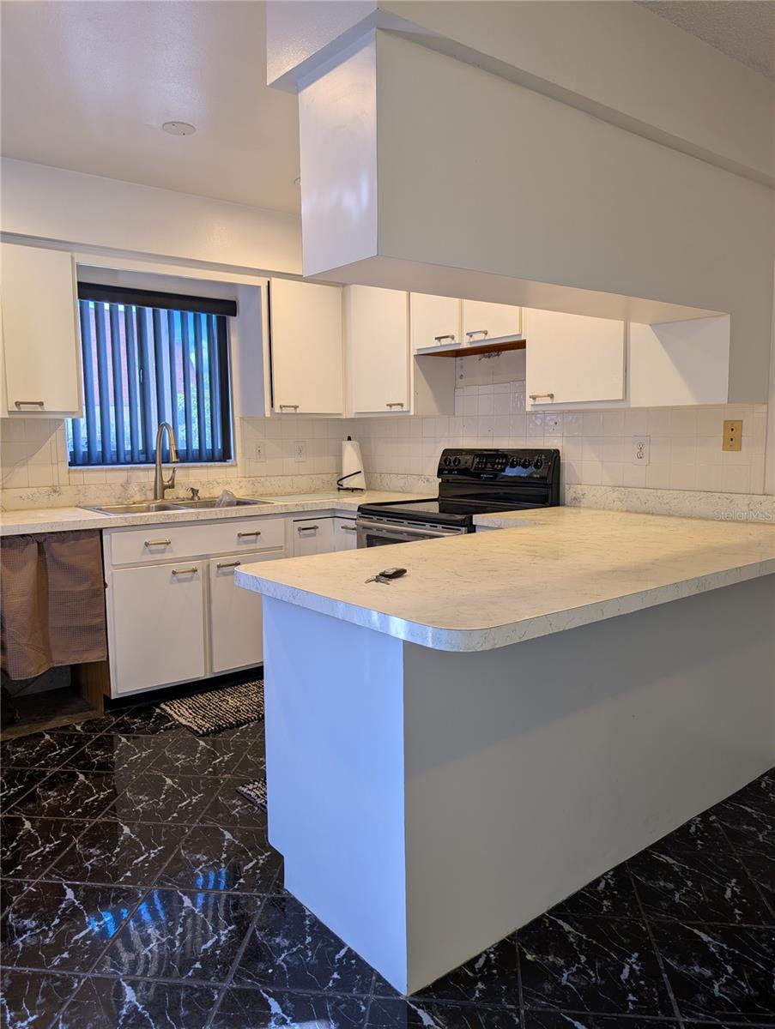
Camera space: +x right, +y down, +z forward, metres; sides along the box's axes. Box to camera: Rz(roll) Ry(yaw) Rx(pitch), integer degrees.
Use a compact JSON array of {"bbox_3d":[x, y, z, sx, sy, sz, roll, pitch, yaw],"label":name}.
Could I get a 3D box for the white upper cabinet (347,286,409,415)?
[{"bbox_3d":[0.048,-0.947,4.111,0.320,0.780,0.635,-5,8,-38],"label":"white upper cabinet"}]

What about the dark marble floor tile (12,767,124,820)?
[{"bbox_3d":[-1.102,0.992,2.535,0.330,0.010,0.330,0,6,6],"label":"dark marble floor tile"}]

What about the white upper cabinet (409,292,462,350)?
[{"bbox_3d":[0.364,-1.067,3.696,0.320,0.460,0.383,-5,8,-38],"label":"white upper cabinet"}]

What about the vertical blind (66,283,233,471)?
[{"bbox_3d":[-1.274,-0.736,3.909,0.940,0.920,0.100,-5,8,-38],"label":"vertical blind"}]

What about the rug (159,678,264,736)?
[{"bbox_3d":[-0.635,0.882,3.410,0.755,0.018,0.470,-5,8,-38],"label":"rug"}]

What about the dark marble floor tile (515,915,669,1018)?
[{"bbox_3d":[0.477,1.060,1.693,0.331,0.010,0.321,0,7,7],"label":"dark marble floor tile"}]

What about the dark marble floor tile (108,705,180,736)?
[{"bbox_3d":[-1.017,0.914,3.154,0.331,0.010,0.321,0,7,7],"label":"dark marble floor tile"}]

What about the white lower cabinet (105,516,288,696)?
[{"bbox_3d":[-1.044,0.390,3.636,0.905,0.800,0.610,-6,8,-37],"label":"white lower cabinet"}]

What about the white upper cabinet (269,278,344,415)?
[{"bbox_3d":[-0.541,-0.923,4.069,0.480,0.735,0.320,-6,8,-37],"label":"white upper cabinet"}]

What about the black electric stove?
[{"bbox_3d":[0.321,0.279,3.395,0.660,1.155,0.760,-6,8,-37],"label":"black electric stove"}]

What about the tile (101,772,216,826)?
[{"bbox_3d":[-0.763,0.988,2.482,0.331,0.010,0.321,0,7,7],"label":"tile"}]

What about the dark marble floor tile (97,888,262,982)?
[{"bbox_3d":[-0.512,1.063,1.811,0.330,0.010,0.330,0,6,6],"label":"dark marble floor tile"}]

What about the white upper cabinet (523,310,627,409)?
[{"bbox_3d":[0.858,-0.803,2.888,0.320,0.735,0.505,-6,8,-37],"label":"white upper cabinet"}]

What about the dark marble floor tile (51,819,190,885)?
[{"bbox_3d":[-0.807,1.027,2.173,0.330,0.010,0.330,0,6,6],"label":"dark marble floor tile"}]

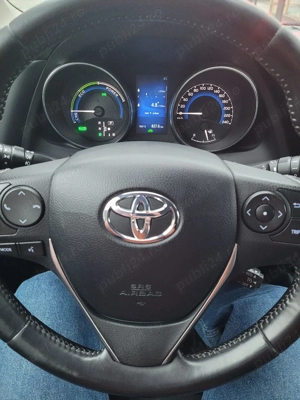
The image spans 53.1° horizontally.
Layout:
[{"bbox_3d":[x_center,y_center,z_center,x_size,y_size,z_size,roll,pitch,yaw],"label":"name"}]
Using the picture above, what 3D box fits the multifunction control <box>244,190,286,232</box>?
[{"bbox_3d":[0.104,0.011,0.272,0.038,0.038,0.011,1,8,2],"label":"multifunction control"}]

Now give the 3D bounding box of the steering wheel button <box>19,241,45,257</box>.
[{"bbox_3d":[-0.112,0.046,0.285,0.024,0.014,0.008,1,8,2],"label":"steering wheel button"}]

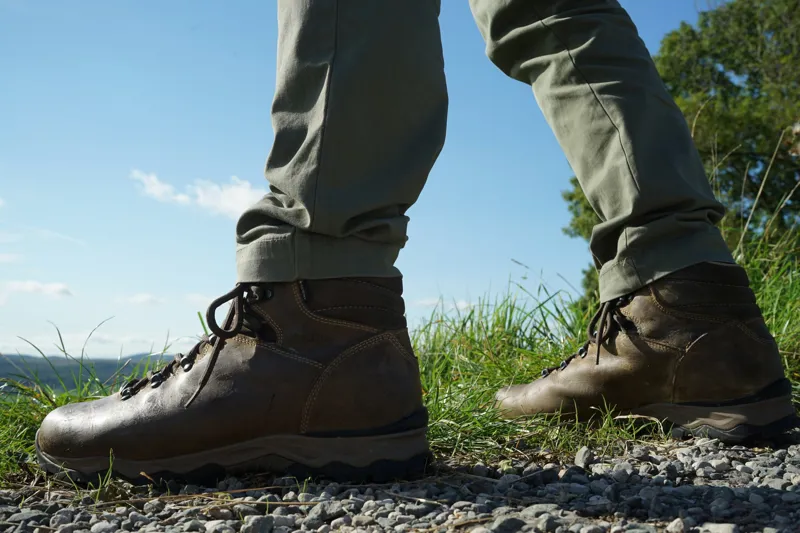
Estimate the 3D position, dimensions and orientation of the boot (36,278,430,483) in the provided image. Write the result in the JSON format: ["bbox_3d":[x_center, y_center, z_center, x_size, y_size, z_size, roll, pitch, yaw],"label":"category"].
[{"bbox_3d":[-0.131,0.079,0.604,0.308,0.170,0.112,0,-7,2],"label":"boot"}]

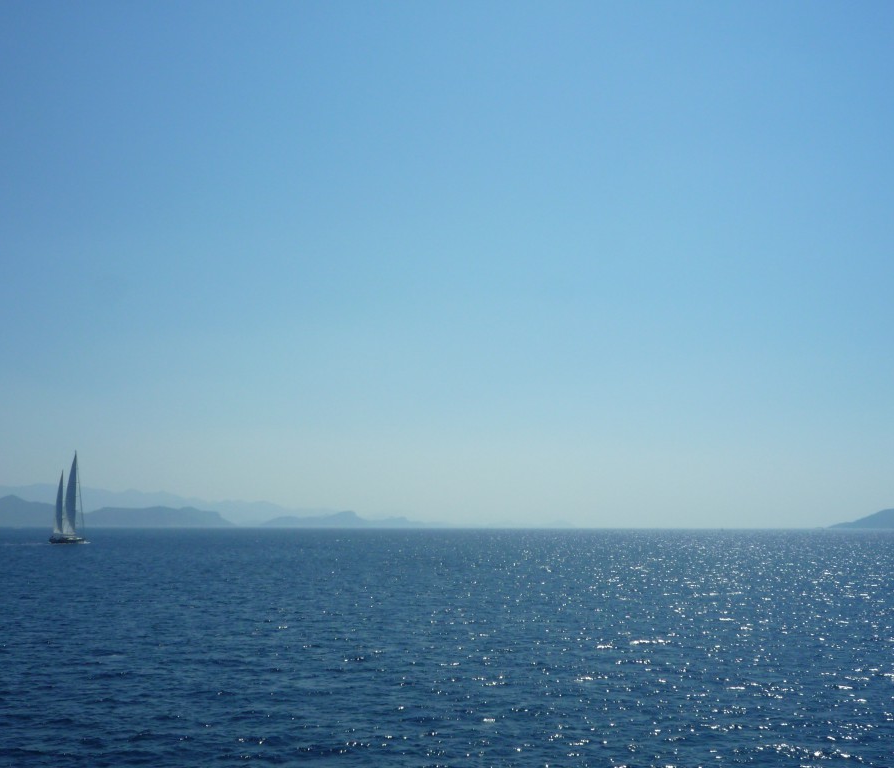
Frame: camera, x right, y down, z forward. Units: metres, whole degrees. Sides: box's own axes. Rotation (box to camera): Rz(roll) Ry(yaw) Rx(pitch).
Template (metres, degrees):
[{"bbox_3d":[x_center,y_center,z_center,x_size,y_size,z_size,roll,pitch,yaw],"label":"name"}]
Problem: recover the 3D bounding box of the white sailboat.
[{"bbox_3d":[-137.010,41.337,422.646,6.400,34.000,29.000,-1,-7,8],"label":"white sailboat"}]

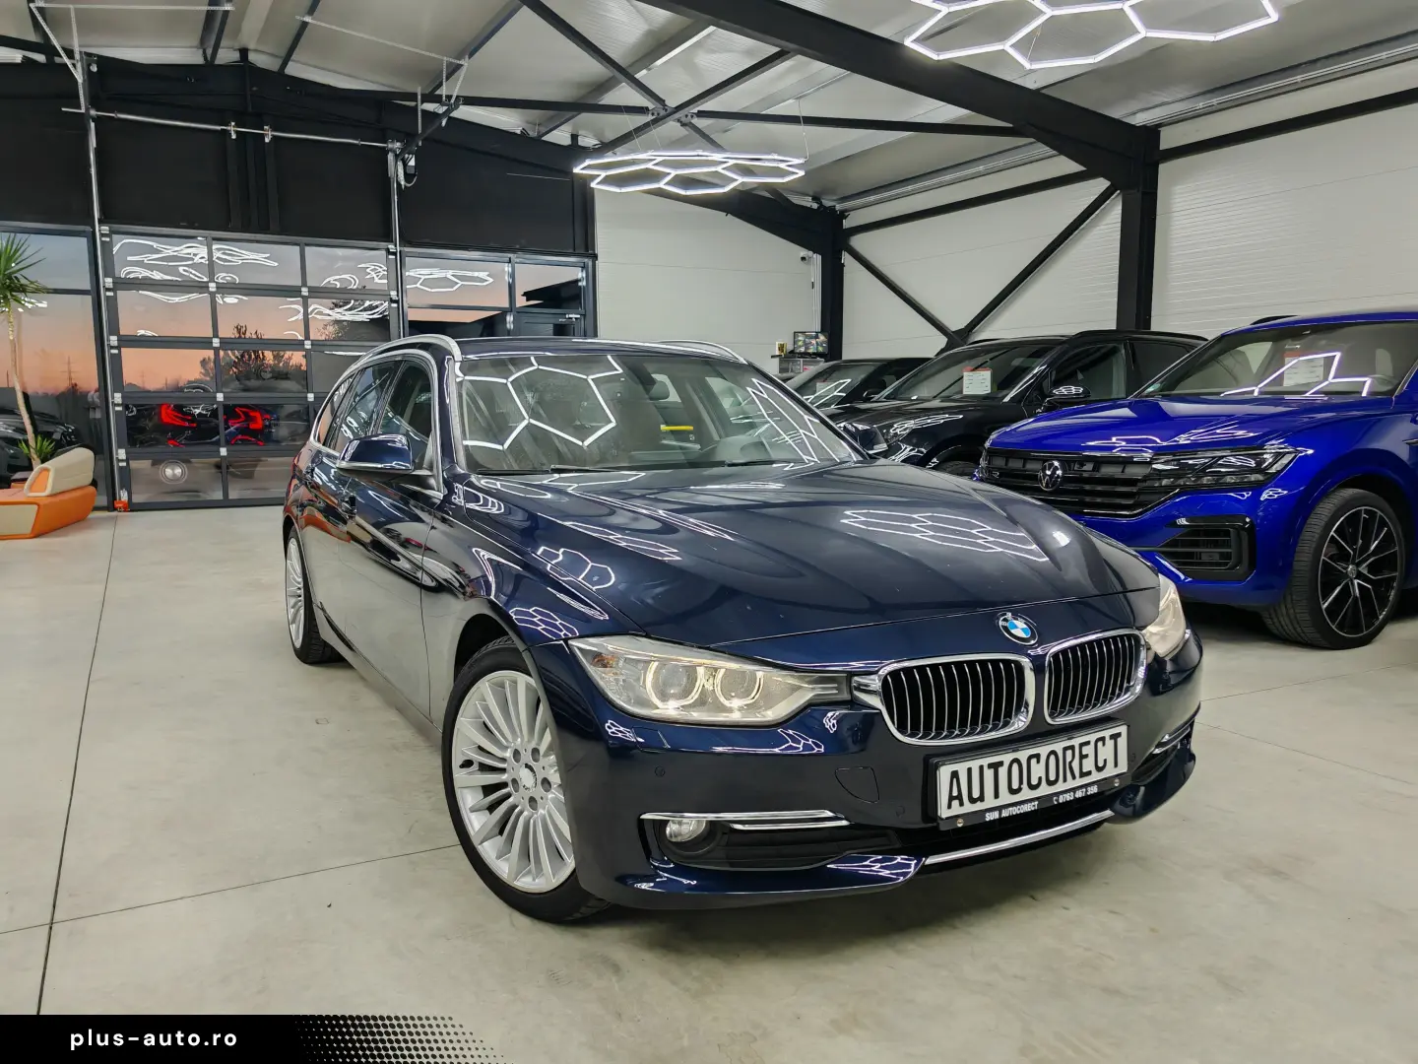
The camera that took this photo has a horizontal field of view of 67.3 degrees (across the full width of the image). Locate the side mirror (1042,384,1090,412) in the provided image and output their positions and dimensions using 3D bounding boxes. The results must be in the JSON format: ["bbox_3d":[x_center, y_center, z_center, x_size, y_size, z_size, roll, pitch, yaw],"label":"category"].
[{"bbox_3d":[2.391,-0.887,7.106,0.180,0.190,0.280,-4,8,-26],"label":"side mirror"}]

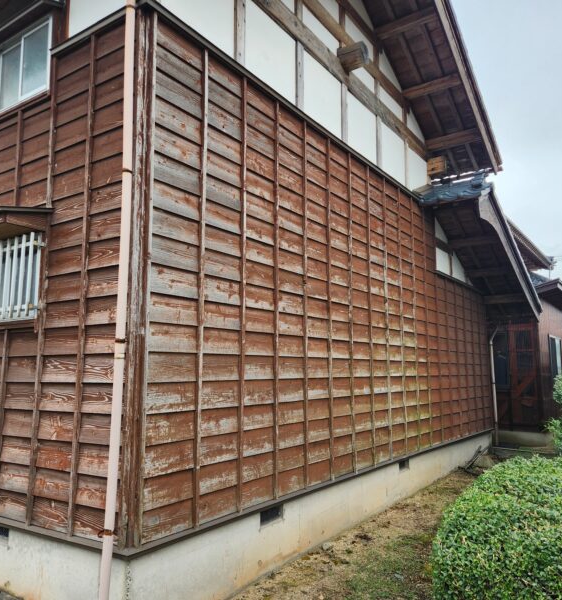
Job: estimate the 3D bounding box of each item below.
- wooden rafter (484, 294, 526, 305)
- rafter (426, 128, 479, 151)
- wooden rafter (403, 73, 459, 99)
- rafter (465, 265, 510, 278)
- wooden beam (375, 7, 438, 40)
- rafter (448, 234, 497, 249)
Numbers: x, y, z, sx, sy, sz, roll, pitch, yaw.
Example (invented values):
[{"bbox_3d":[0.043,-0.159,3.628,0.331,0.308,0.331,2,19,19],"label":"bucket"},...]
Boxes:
[{"bbox_3d":[4.161,-0.010,9.918,0.760,0.120,0.120,-5,-9,34],"label":"wooden rafter"},{"bbox_3d":[2.518,-2.352,7.788,0.760,0.110,0.120,-5,-9,34],"label":"rafter"},{"bbox_3d":[2.029,-2.855,7.130,0.760,0.110,0.120,-5,-9,34],"label":"wooden rafter"},{"bbox_3d":[3.616,-0.459,9.206,0.720,0.110,0.120,-5,-9,34],"label":"rafter"},{"bbox_3d":[1.559,-3.423,6.591,0.780,0.108,0.110,-5,-9,34],"label":"wooden beam"},{"bbox_3d":[3.087,-0.916,8.483,0.720,0.110,0.120,-5,-9,34],"label":"rafter"}]

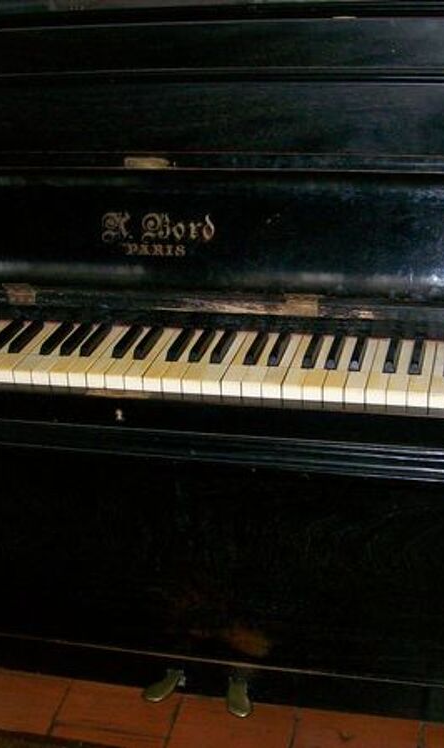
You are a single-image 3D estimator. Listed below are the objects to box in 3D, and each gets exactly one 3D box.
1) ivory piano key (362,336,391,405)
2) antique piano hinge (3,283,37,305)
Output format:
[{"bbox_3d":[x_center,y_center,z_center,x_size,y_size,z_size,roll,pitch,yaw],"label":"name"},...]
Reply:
[{"bbox_3d":[0.187,-0.004,1.213,0.023,0.020,0.140,3,27,13],"label":"ivory piano key"},{"bbox_3d":[-0.267,-0.105,1.372,0.039,0.029,0.012,3,25,13],"label":"antique piano hinge"}]

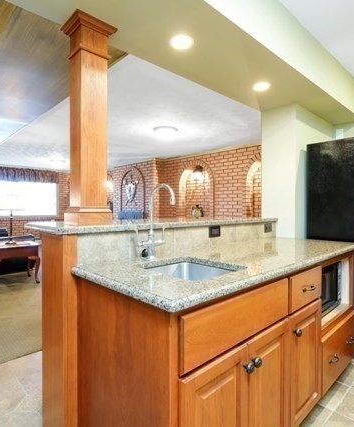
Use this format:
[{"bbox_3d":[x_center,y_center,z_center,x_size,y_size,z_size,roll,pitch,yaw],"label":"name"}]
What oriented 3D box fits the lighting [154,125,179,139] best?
[{"bbox_3d":[-0.161,-1.191,3.988,0.380,0.115,0.380,0,1,0],"label":"lighting"}]

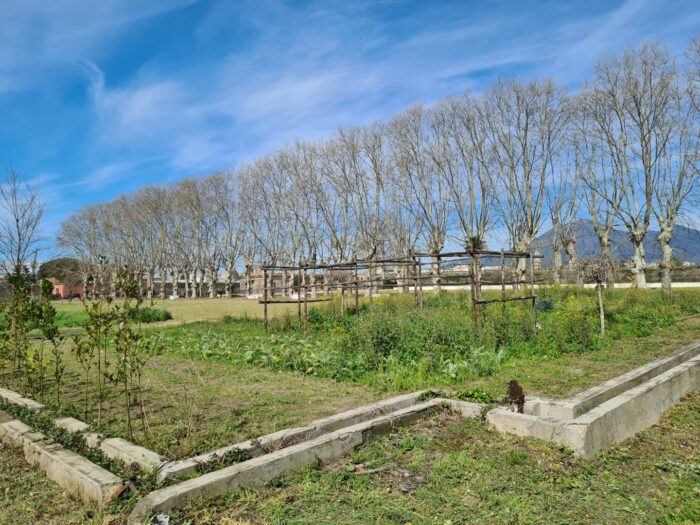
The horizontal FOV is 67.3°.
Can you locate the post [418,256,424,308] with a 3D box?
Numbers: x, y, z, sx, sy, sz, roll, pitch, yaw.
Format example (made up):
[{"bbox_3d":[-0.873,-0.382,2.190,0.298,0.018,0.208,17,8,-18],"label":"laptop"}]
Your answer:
[{"bbox_3d":[2.254,0.925,16.363,0.065,2.150,0.065,0,-3,-45],"label":"post"}]

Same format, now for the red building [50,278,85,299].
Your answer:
[{"bbox_3d":[-72.532,6.676,135.000,7.000,4.800,6.000,0,-3,-45],"label":"red building"}]

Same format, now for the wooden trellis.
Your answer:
[{"bbox_3d":[1.098,0.975,15.504,3.000,2.150,8.000,0,-3,-45],"label":"wooden trellis"}]

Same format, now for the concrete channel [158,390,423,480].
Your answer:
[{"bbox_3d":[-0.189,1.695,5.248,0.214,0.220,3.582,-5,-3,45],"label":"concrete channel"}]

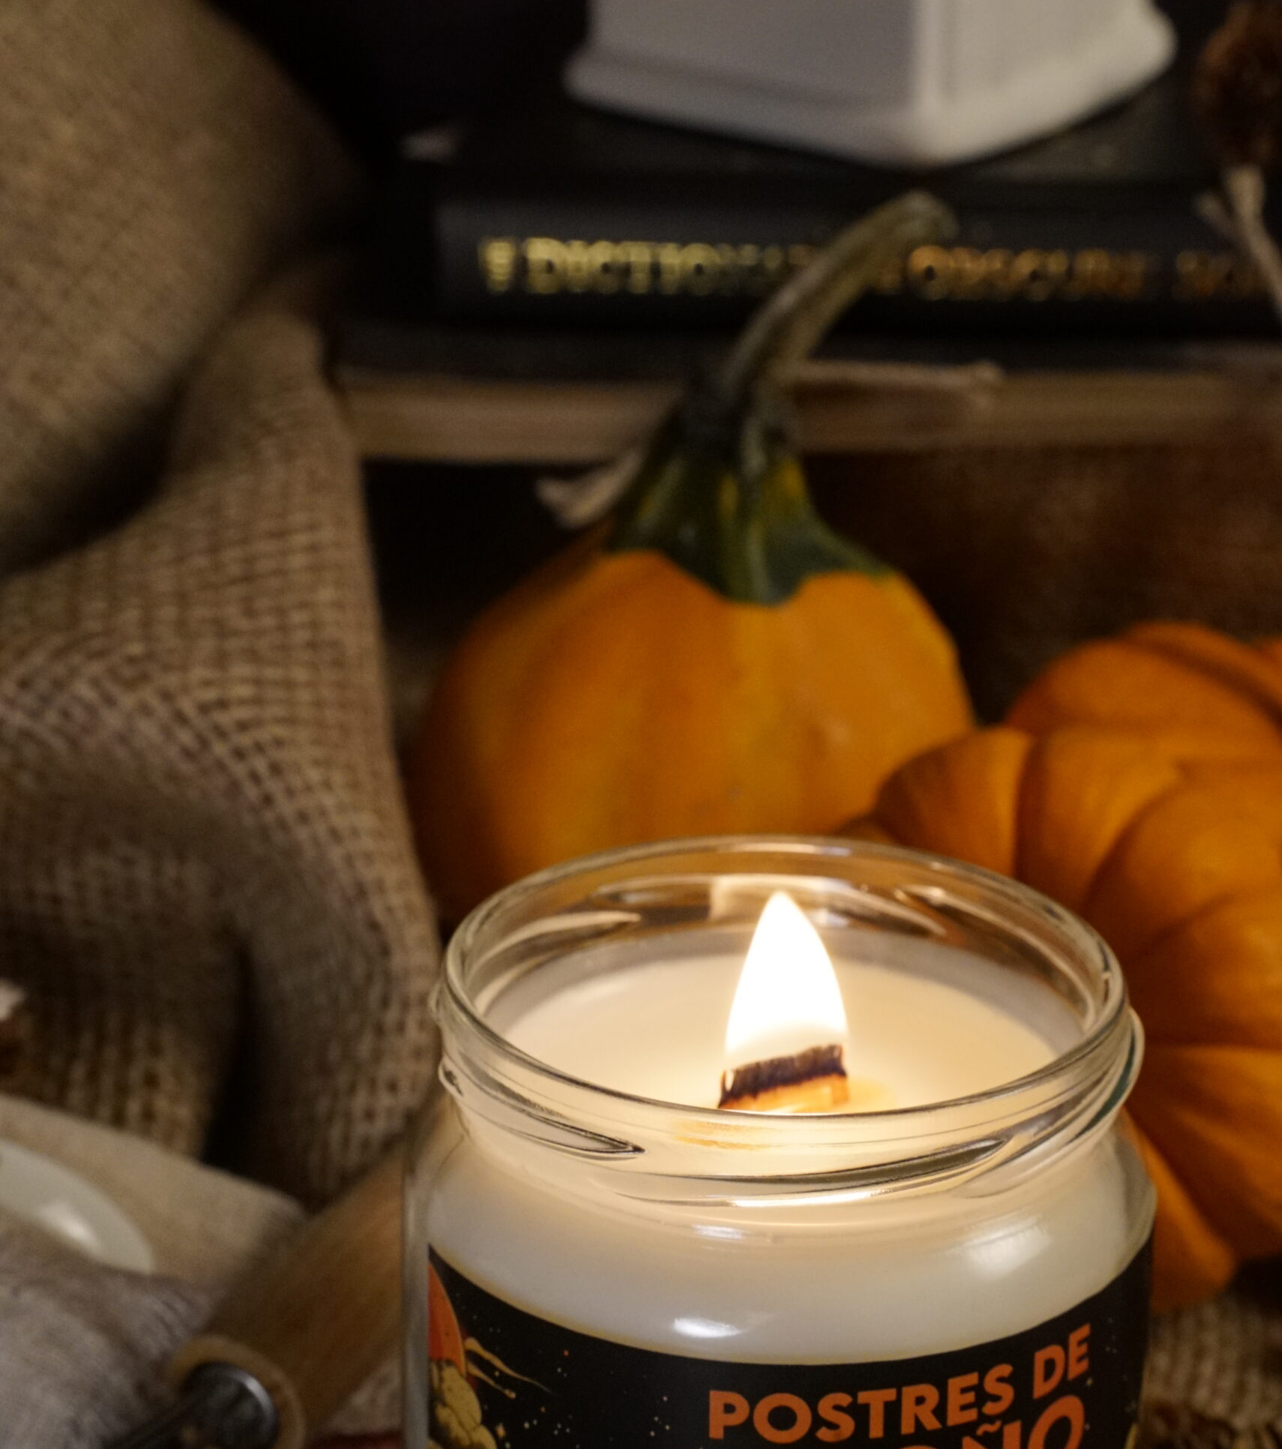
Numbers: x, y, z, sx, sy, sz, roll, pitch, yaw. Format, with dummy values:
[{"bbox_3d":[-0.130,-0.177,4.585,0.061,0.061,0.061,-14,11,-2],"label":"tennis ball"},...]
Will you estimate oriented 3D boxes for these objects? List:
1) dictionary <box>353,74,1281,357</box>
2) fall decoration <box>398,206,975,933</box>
[{"bbox_3d":[0.082,-0.093,0.663,0.215,0.021,0.147,2,22,4],"label":"dictionary"},{"bbox_3d":[0.007,-0.012,0.558,0.081,0.122,0.081,0,22,0],"label":"fall decoration"}]

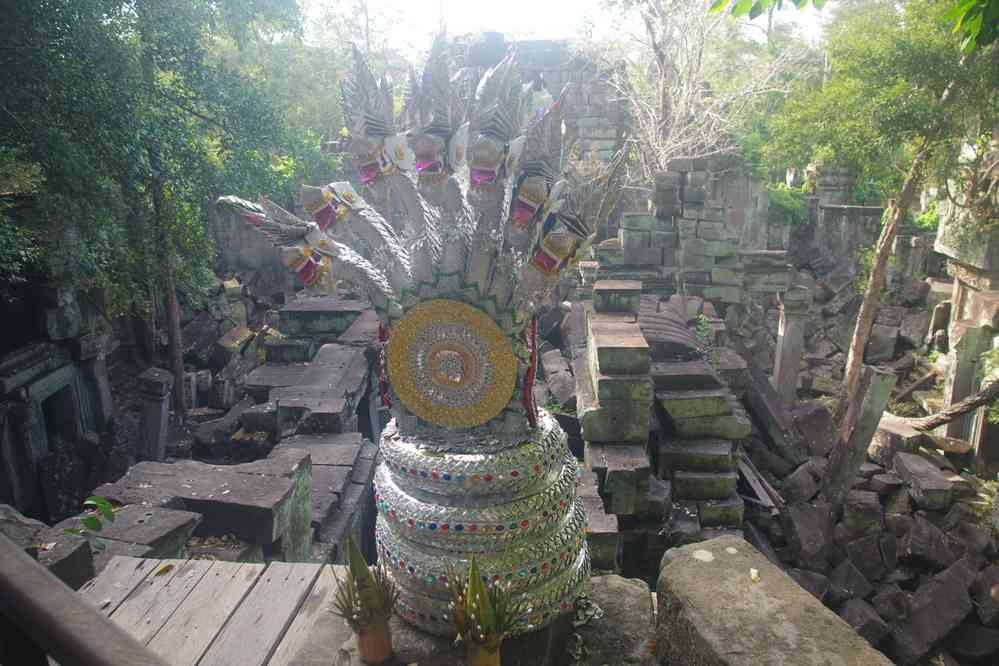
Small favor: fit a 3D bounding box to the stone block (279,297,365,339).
[{"bbox_3d":[-1.997,-0.176,8.500,0.930,0.320,0.600,-1,13,-3],"label":"stone block"}]

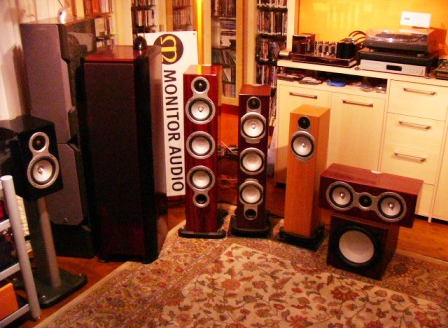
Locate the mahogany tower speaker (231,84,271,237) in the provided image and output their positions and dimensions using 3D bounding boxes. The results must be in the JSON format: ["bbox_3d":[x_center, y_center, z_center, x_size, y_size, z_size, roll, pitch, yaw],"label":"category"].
[{"bbox_3d":[0.195,-0.017,3.014,0.240,0.935,0.330,3,20,6],"label":"mahogany tower speaker"}]

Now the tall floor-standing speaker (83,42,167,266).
[{"bbox_3d":[-0.566,-0.060,2.756,0.360,1.180,0.540,2,20,3],"label":"tall floor-standing speaker"}]

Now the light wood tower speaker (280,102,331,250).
[{"bbox_3d":[0.545,0.081,2.894,0.250,0.840,0.285,11,23,26],"label":"light wood tower speaker"}]

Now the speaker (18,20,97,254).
[{"bbox_3d":[-0.884,-0.144,2.721,0.250,1.355,0.490,3,20,6],"label":"speaker"}]

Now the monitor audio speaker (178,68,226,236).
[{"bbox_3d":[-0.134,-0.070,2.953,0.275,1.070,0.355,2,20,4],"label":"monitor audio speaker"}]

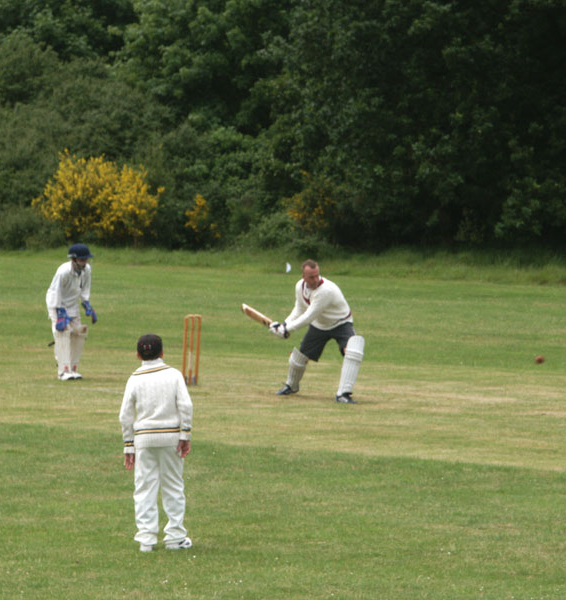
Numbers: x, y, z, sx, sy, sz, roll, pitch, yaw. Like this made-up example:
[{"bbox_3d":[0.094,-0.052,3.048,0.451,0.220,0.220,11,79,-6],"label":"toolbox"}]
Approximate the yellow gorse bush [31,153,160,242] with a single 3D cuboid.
[{"bbox_3d":[-3.510,-1.941,87.500,2.450,1.800,1.900,0,3,0],"label":"yellow gorse bush"}]

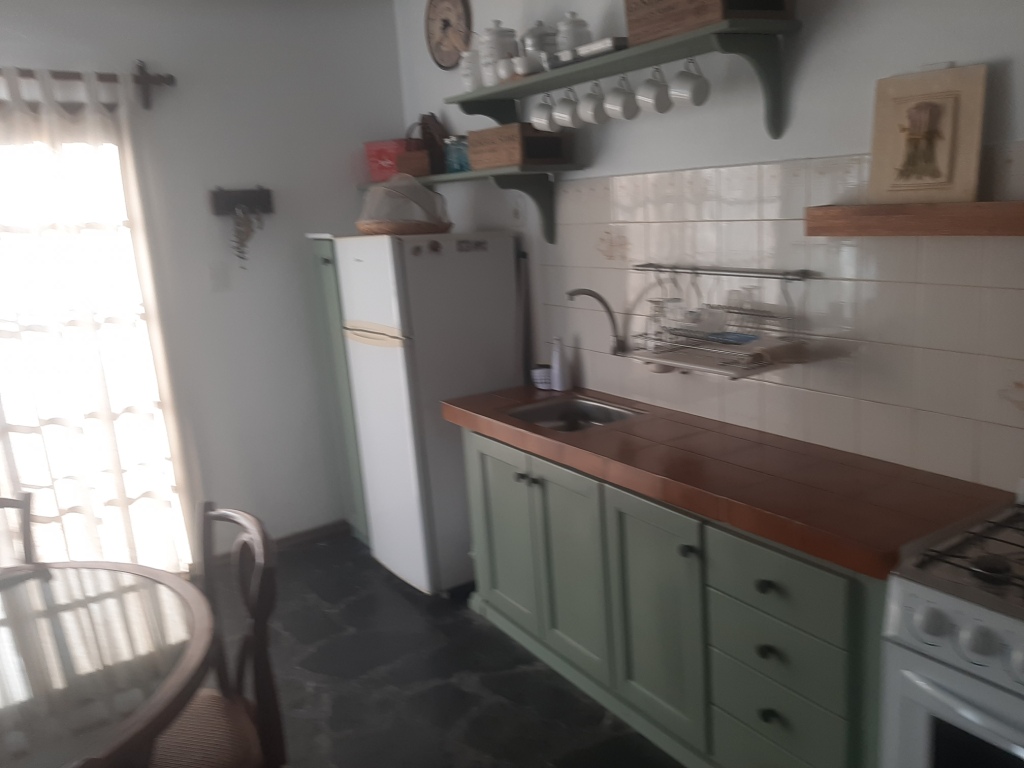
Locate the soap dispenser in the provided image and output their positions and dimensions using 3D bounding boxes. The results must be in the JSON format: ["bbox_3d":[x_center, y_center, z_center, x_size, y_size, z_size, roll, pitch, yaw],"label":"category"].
[{"bbox_3d":[0.183,-0.075,2.974,0.065,0.208,0.070,-13,16,-34],"label":"soap dispenser"}]

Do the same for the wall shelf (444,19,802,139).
[{"bbox_3d":[0.258,-0.864,2.455,0.298,0.275,1.296,-13,16,-34],"label":"wall shelf"}]

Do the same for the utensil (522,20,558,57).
[{"bbox_3d":[0.092,-1.152,2.659,0.122,0.187,0.128,-4,14,1],"label":"utensil"}]

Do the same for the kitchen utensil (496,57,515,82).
[{"bbox_3d":[-0.023,-1.074,2.624,0.070,0.077,0.075,-3,13,1],"label":"kitchen utensil"}]

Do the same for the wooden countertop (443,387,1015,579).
[{"bbox_3d":[0.450,0.194,2.380,0.475,0.071,1.796,-14,16,-33],"label":"wooden countertop"}]

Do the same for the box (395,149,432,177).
[{"bbox_3d":[-0.372,-0.933,3.290,0.120,0.108,0.268,-14,16,-33],"label":"box"}]

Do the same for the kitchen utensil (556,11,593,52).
[{"bbox_3d":[0.200,-1.096,2.468,0.106,0.182,0.106,-3,13,1],"label":"kitchen utensil"}]

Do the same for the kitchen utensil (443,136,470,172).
[{"bbox_3d":[-0.212,-0.876,2.960,0.096,0.134,0.096,-13,16,-34],"label":"kitchen utensil"}]

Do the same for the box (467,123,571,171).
[{"bbox_3d":[0.028,-0.844,2.754,0.225,0.139,0.309,-13,16,-34],"label":"box"}]

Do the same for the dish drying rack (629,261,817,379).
[{"bbox_3d":[0.556,-0.206,2.308,0.225,0.274,0.637,-14,16,-33],"label":"dish drying rack"}]

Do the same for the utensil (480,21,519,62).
[{"bbox_3d":[-0.046,-1.212,2.842,0.146,0.237,0.146,-4,14,1],"label":"utensil"}]

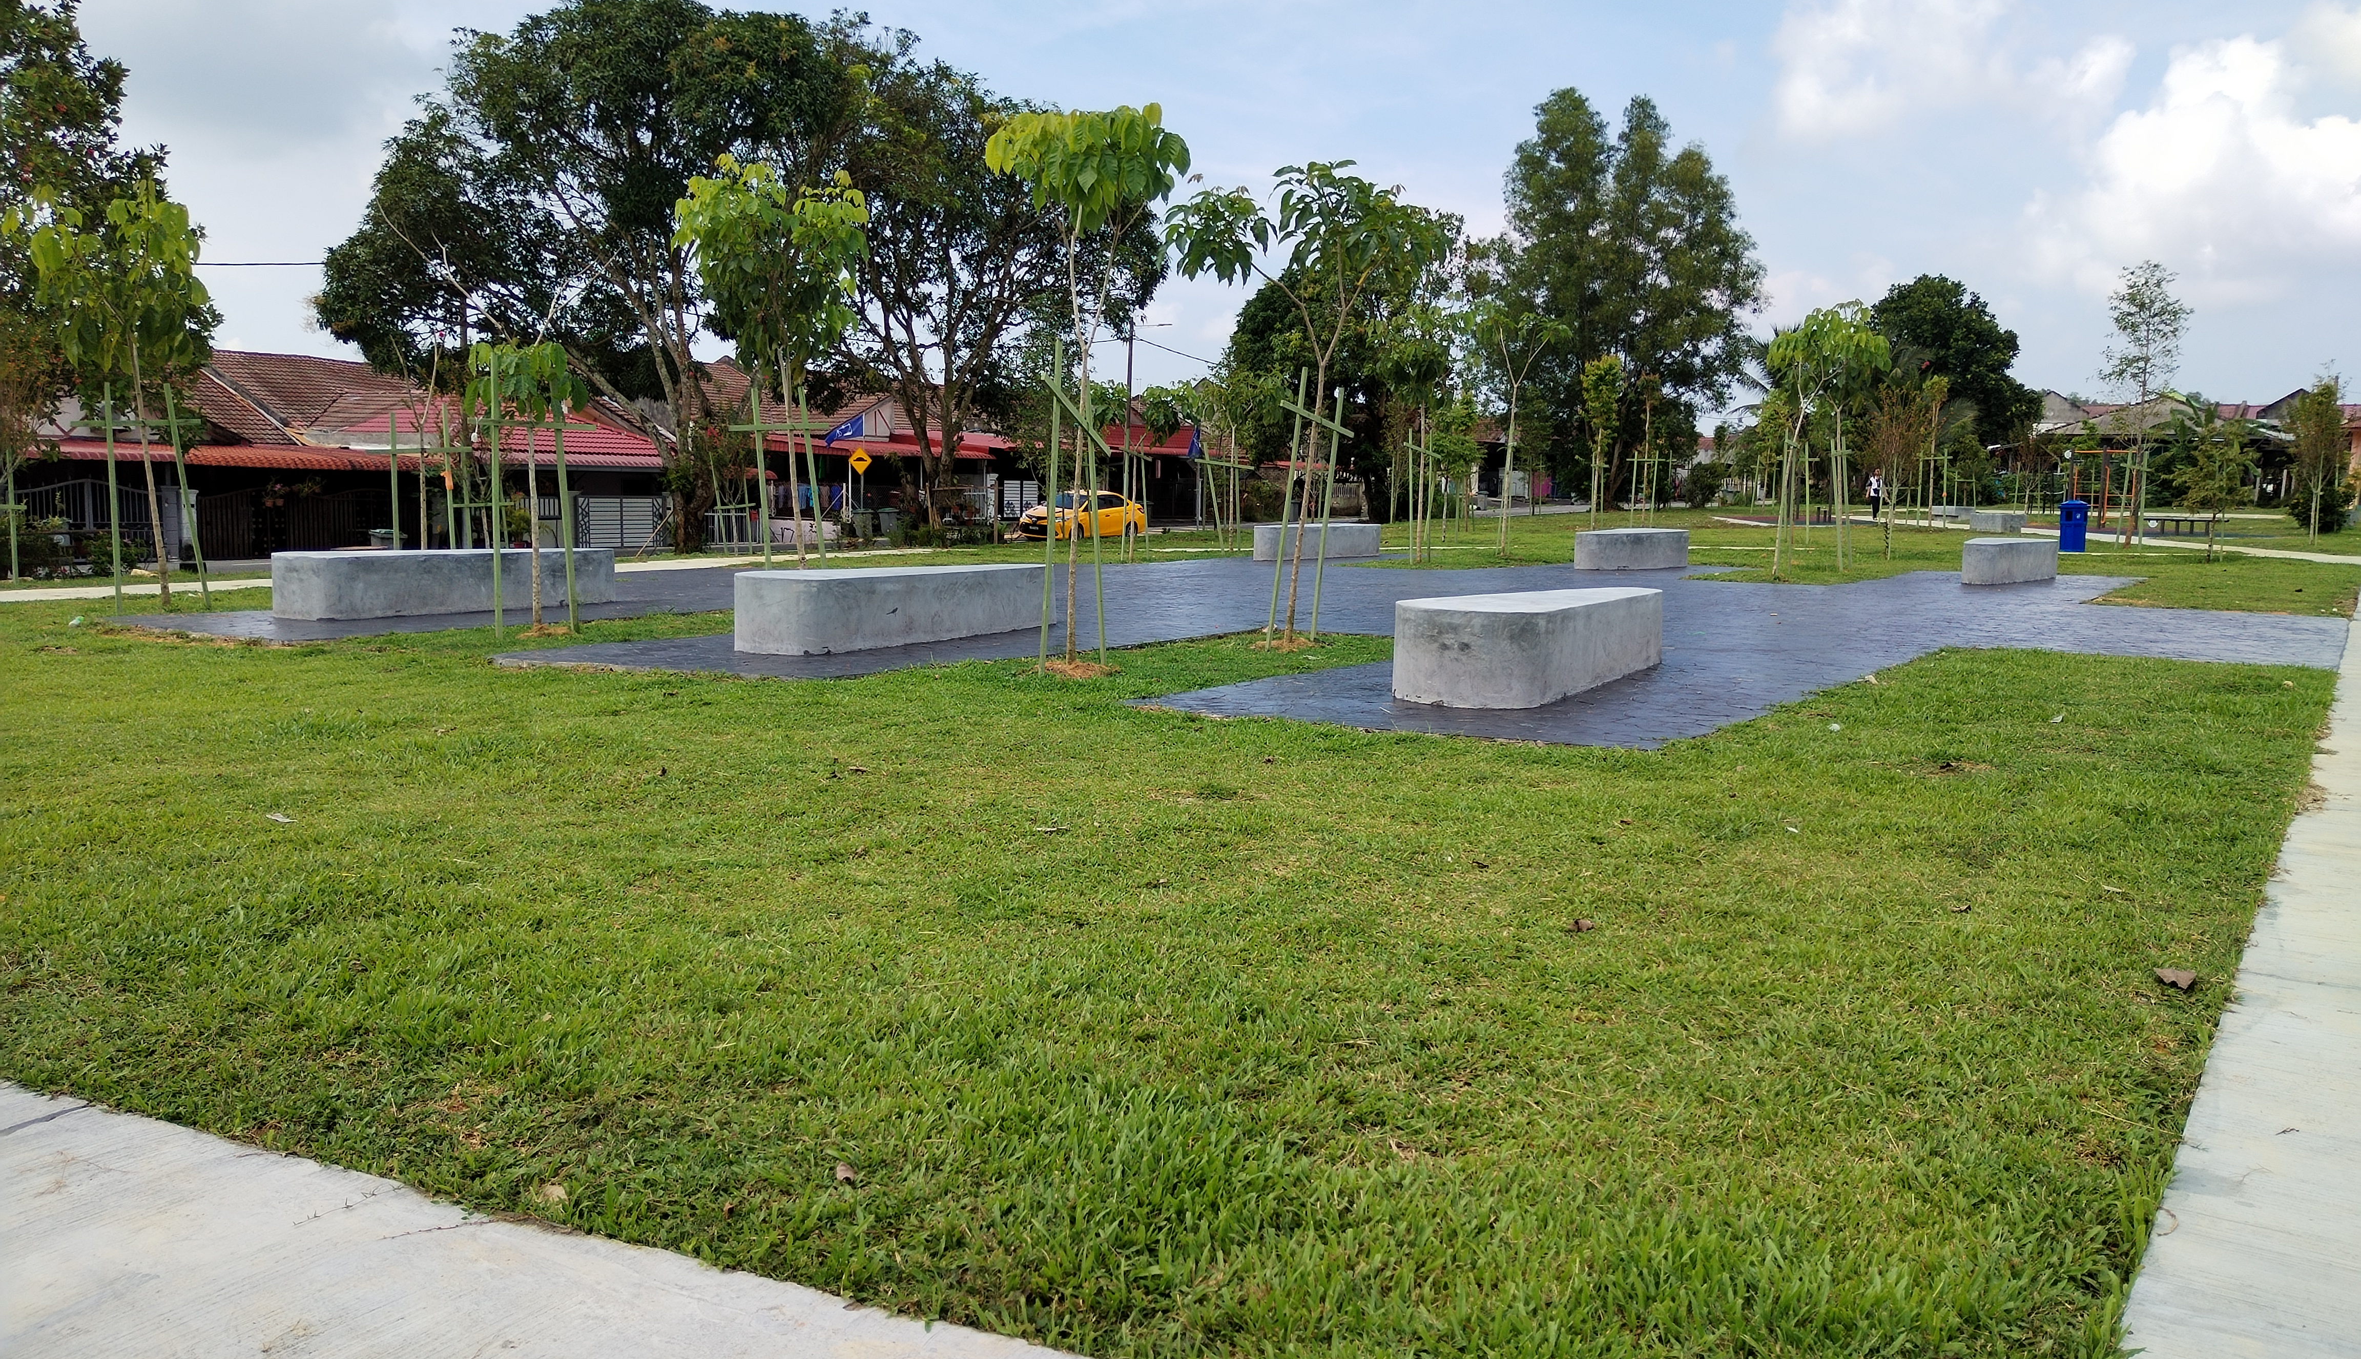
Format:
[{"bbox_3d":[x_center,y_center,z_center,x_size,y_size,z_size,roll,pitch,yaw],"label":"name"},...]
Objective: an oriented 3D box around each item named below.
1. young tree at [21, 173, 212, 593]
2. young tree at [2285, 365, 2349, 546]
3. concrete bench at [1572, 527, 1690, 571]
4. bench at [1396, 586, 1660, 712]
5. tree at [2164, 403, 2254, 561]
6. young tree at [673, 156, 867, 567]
[{"bbox_3d":[-9.451,-2.482,15.595,1.784,3.688,1.784,1,6,0],"label":"young tree"},{"bbox_3d":[24.732,-4.809,38.291,1.394,3.755,1.394,1,6,0],"label":"young tree"},{"bbox_3d":[6.570,-1.867,25.621,0.700,0.495,3.000,5,8,35],"label":"concrete bench"},{"bbox_3d":[2.203,-0.241,10.817,0.880,0.520,2.950,5,7,31],"label":"bench"},{"bbox_3d":[17.001,-3.241,29.317,1.464,2.607,1.464,0,6,0],"label":"tree"},{"bbox_3d":[-5.030,-3.845,21.733,2.396,4.996,2.396,0,6,0],"label":"young tree"}]

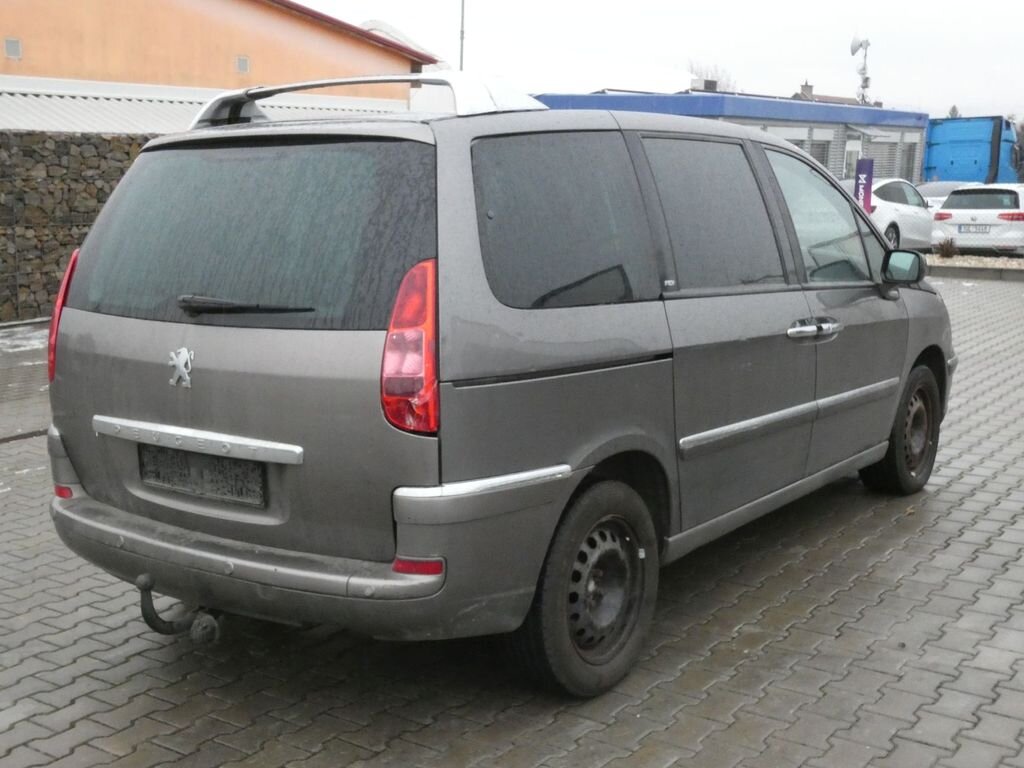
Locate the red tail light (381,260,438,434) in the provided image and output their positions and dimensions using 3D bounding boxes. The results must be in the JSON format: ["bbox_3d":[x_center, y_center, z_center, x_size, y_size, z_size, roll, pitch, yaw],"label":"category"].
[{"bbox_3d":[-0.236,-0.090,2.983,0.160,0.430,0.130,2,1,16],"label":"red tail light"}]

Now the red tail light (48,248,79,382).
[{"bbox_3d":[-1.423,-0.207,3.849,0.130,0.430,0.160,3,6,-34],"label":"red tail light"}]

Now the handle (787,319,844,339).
[{"bbox_3d":[1.147,-0.208,4.547,0.055,0.060,0.530,6,11,36],"label":"handle"}]

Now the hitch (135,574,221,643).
[{"bbox_3d":[-0.921,0.616,3.342,0.130,0.225,0.240,6,11,36],"label":"hitch"}]

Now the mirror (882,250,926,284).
[{"bbox_3d":[1.642,-0.490,5.055,0.165,0.145,0.120,6,11,36],"label":"mirror"}]

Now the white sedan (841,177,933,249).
[{"bbox_3d":[6.833,-3.152,23.006,1.860,1.440,4.690,6,11,37],"label":"white sedan"}]

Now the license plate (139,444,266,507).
[{"bbox_3d":[-0.877,0.252,3.404,0.525,0.118,0.020,6,11,36],"label":"license plate"}]

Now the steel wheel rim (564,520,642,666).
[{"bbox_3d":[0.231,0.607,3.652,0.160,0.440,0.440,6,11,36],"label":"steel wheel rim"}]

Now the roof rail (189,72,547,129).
[{"bbox_3d":[-0.496,-0.875,3.775,1.220,0.160,0.390,6,11,36],"label":"roof rail"}]

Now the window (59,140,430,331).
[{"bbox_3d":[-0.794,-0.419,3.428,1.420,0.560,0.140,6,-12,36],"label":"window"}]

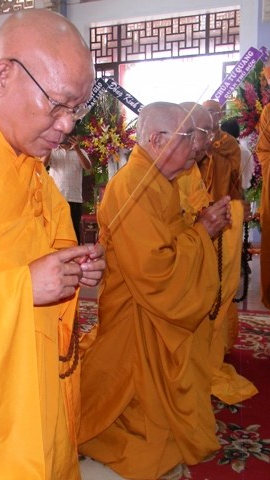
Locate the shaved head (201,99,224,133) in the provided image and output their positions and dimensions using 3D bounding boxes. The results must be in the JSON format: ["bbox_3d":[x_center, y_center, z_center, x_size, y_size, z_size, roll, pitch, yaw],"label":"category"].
[{"bbox_3d":[0.368,-0.618,2.700,0.200,0.230,0.165,18,15,32],"label":"shaved head"}]

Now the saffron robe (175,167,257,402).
[{"bbox_3d":[0.202,0.161,2.130,0.720,1.000,0.580,1,6,18],"label":"saffron robe"}]

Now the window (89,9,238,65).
[{"bbox_3d":[0.453,-2.914,7.450,2.280,0.620,0.080,2,7,20],"label":"window"}]

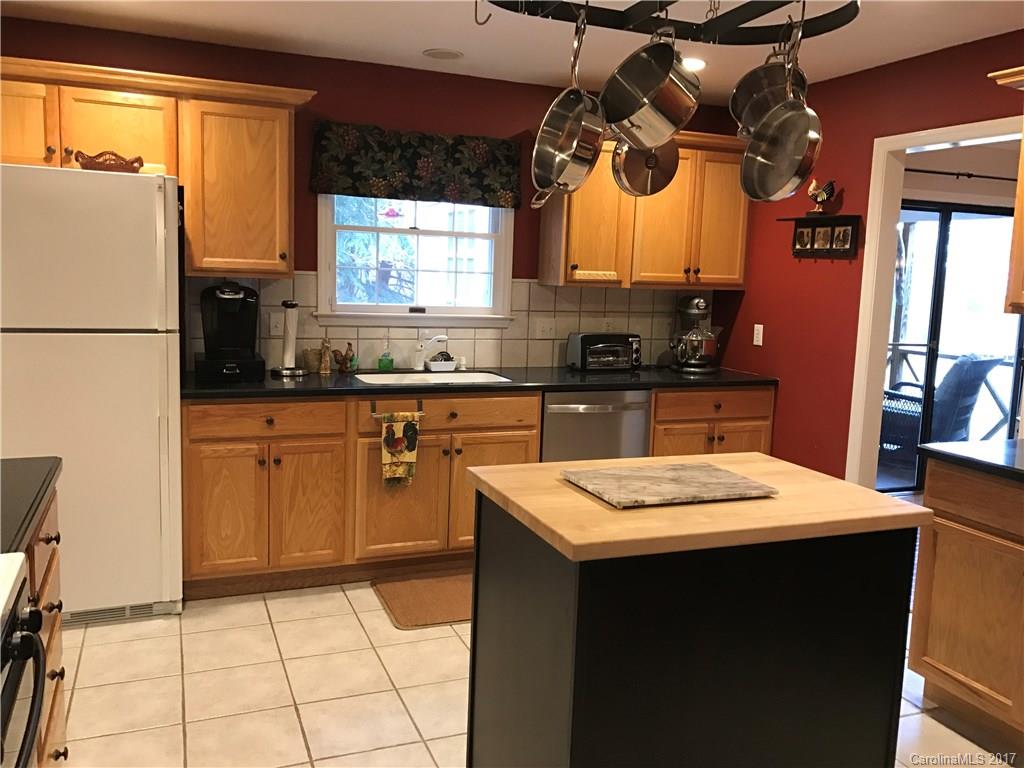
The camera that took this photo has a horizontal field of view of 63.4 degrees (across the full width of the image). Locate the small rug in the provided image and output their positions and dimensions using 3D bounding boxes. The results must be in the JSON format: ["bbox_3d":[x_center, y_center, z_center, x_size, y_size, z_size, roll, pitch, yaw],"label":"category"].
[{"bbox_3d":[-0.161,0.934,3.699,0.840,0.010,0.556,-1,8,-22],"label":"small rug"}]

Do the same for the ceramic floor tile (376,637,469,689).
[{"bbox_3d":[-0.305,1.026,3.059,0.330,0.010,0.330,-1,8,-23],"label":"ceramic floor tile"}]

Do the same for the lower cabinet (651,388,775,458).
[{"bbox_3d":[0.938,0.418,4.622,0.755,0.878,0.620,-1,8,-22],"label":"lower cabinet"}]

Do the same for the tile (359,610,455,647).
[{"bbox_3d":[-0.440,0.989,3.394,0.332,0.010,0.332,-1,8,-22],"label":"tile"}]

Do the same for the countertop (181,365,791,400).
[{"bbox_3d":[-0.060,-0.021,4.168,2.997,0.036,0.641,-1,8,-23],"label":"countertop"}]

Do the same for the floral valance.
[{"bbox_3d":[-0.454,-1.077,4.124,1.047,0.337,0.111,-1,8,-22],"label":"floral valance"}]

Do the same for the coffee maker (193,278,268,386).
[{"bbox_3d":[-1.260,-0.239,3.685,0.290,0.427,0.340,-1,8,-22],"label":"coffee maker"}]

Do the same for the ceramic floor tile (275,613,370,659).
[{"bbox_3d":[-0.745,0.988,3.237,0.330,0.010,0.330,-1,8,-23],"label":"ceramic floor tile"}]

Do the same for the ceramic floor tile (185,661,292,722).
[{"bbox_3d":[-0.923,1.033,2.790,0.331,0.010,0.331,-1,8,-22],"label":"ceramic floor tile"}]

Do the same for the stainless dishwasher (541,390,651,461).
[{"bbox_3d":[0.315,0.437,4.339,0.598,0.868,0.620,-1,8,-22],"label":"stainless dishwasher"}]

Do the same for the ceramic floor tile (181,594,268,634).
[{"bbox_3d":[-1.194,0.955,3.446,0.332,0.010,0.332,-1,8,-22],"label":"ceramic floor tile"}]

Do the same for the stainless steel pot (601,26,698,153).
[{"bbox_3d":[0.350,-0.725,2.098,0.127,0.320,0.240,30,11,-35],"label":"stainless steel pot"}]

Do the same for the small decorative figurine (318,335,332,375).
[{"bbox_3d":[-0.908,-0.141,4.028,0.054,0.178,0.052,-1,8,-23],"label":"small decorative figurine"}]

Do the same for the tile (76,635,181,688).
[{"bbox_3d":[-1.365,0.999,2.978,0.330,0.010,0.330,-1,8,-23],"label":"tile"}]

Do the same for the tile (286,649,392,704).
[{"bbox_3d":[-0.616,1.032,2.930,0.330,0.010,0.330,-1,8,-23],"label":"tile"}]

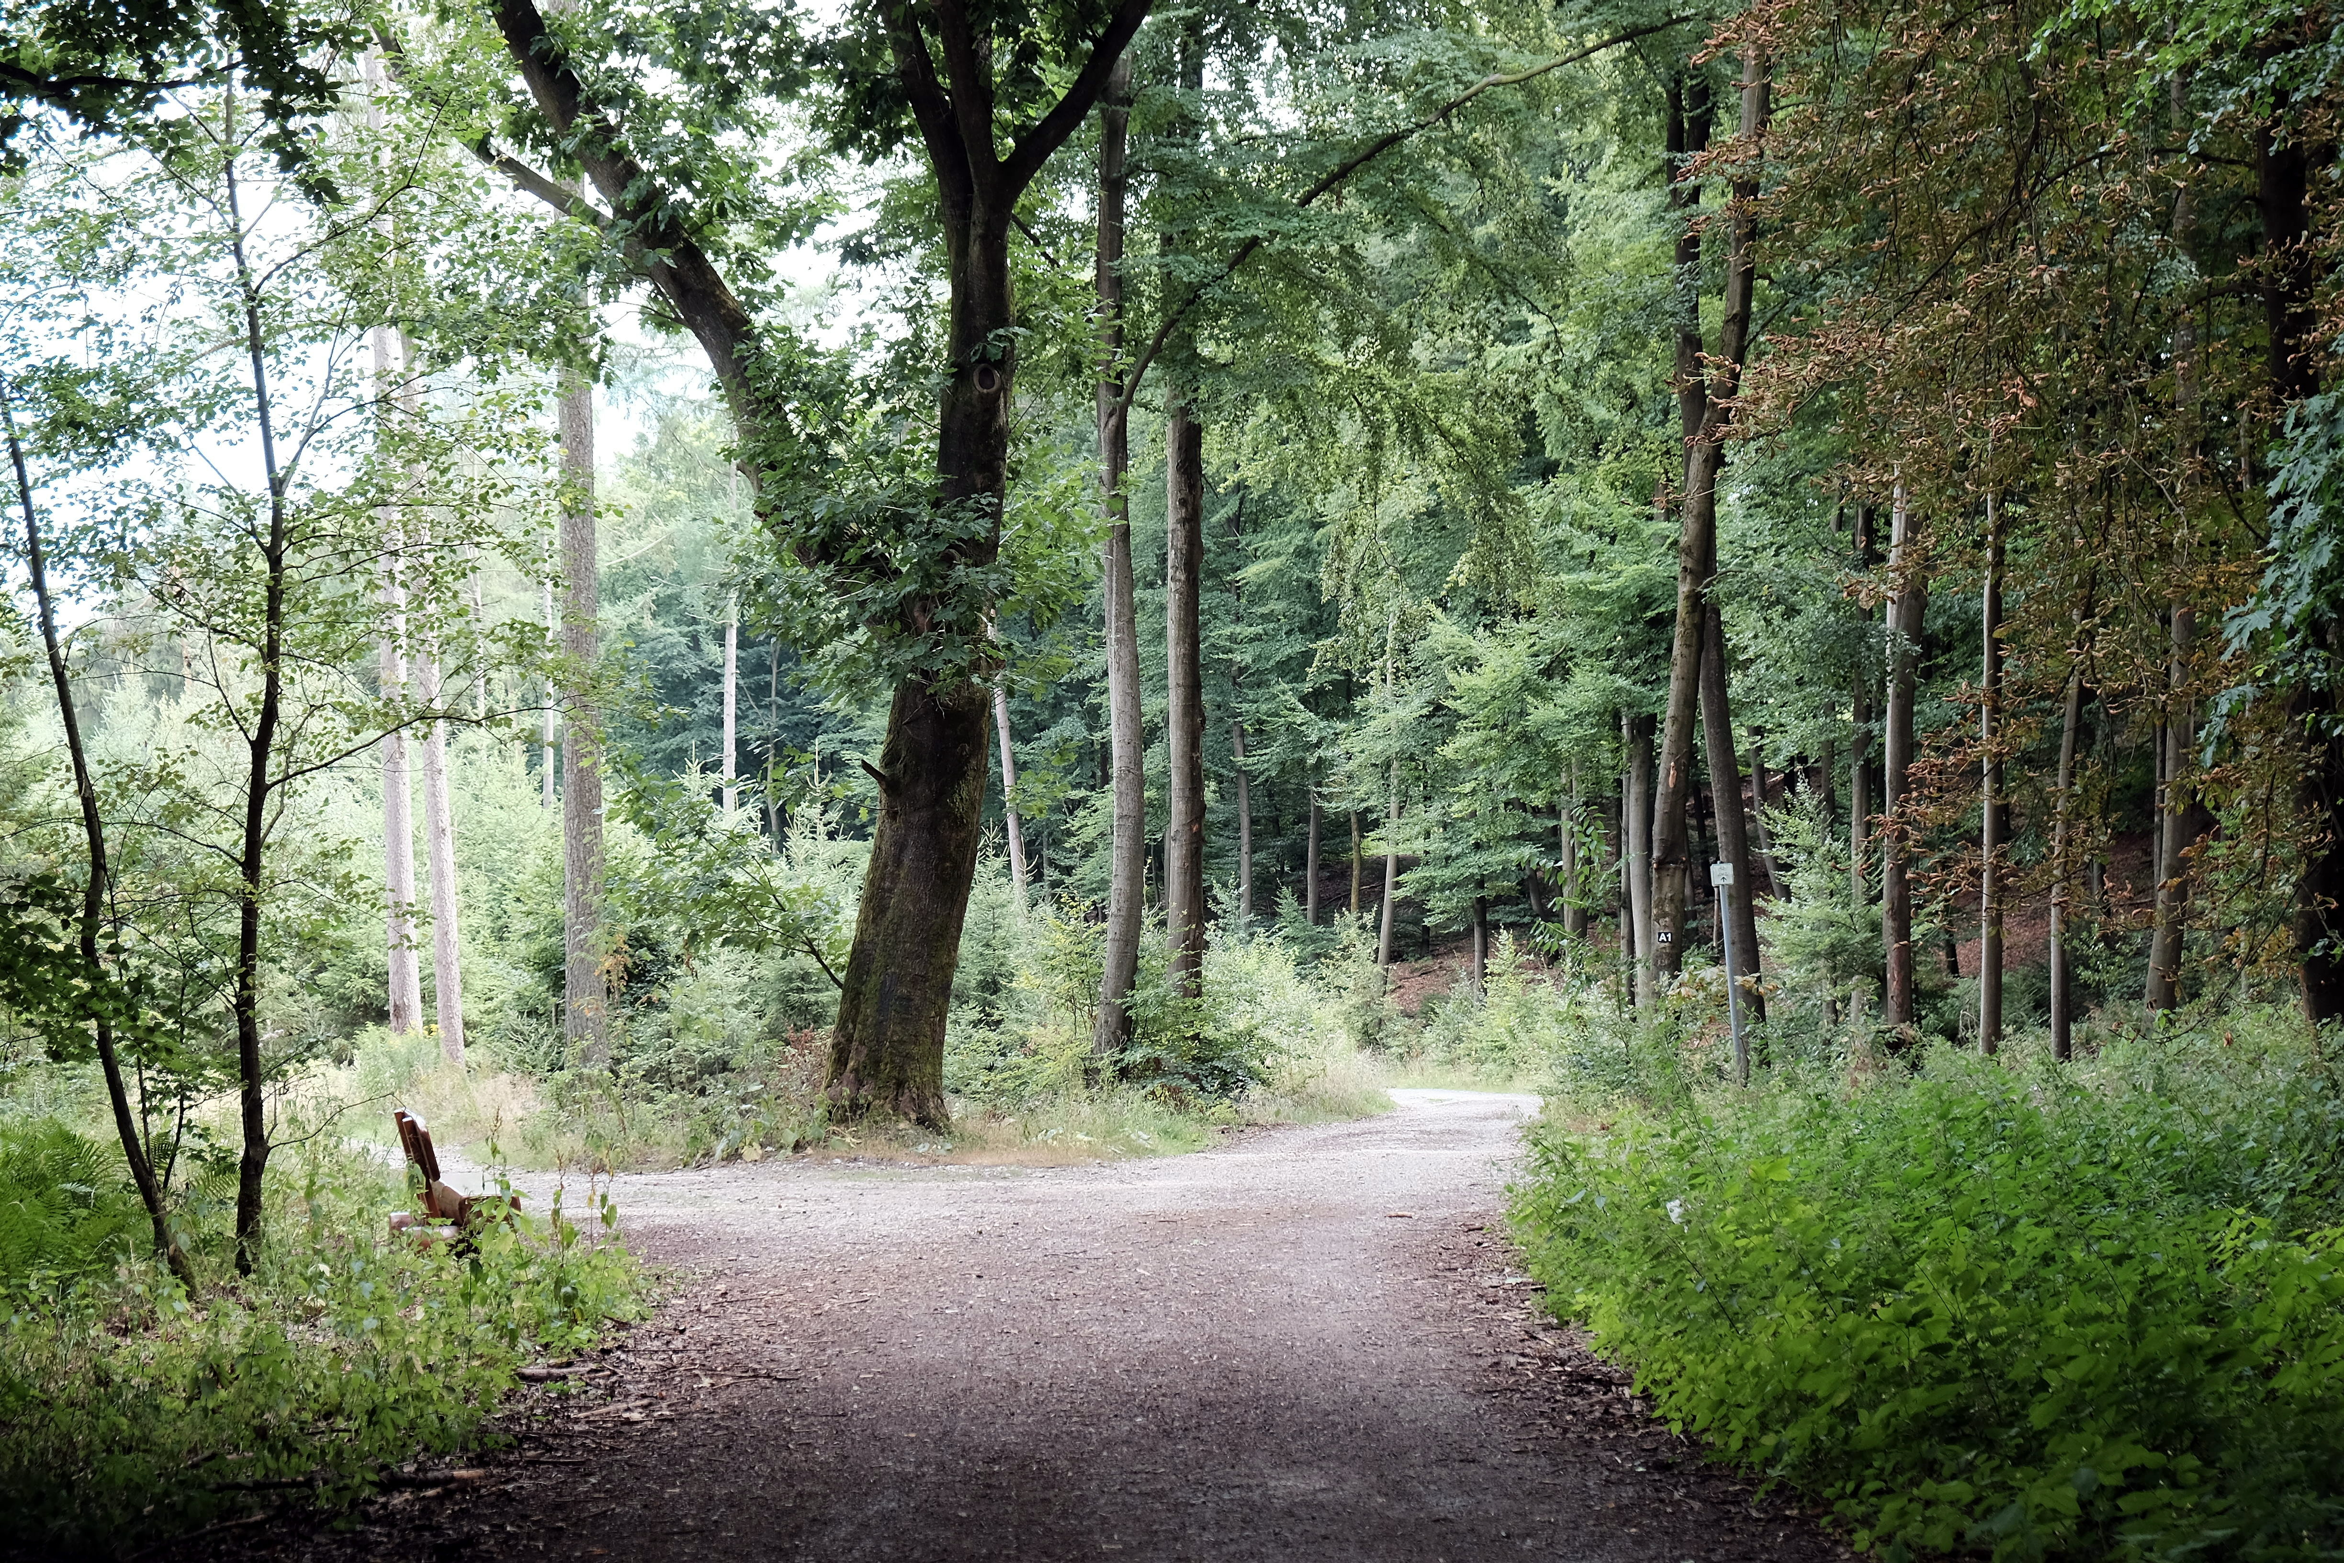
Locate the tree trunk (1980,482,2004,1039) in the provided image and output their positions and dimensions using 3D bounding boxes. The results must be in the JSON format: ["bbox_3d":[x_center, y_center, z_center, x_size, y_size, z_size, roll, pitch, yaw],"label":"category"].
[{"bbox_3d":[9.083,-0.090,46.133,0.232,6.173,0.232,1,-2,0],"label":"tree trunk"}]

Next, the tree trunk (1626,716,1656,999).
[{"bbox_3d":[5.871,0.970,52.079,0.320,3.687,0.309,0,-2,0],"label":"tree trunk"}]

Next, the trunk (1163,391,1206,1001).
[{"bbox_3d":[0.179,-1.120,54.169,0.498,7.850,0.475,0,-2,0],"label":"trunk"}]

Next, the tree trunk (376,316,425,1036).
[{"bbox_3d":[-10.041,-1.328,54.199,0.403,9.273,0.380,-3,-2,0],"label":"tree trunk"}]

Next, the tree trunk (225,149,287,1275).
[{"bbox_3d":[-4.434,-0.352,20.117,0.264,5.440,0.176,0,-2,0],"label":"tree trunk"}]

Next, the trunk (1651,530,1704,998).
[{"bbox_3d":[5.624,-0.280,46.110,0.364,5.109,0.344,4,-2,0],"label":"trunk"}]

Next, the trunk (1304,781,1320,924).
[{"bbox_3d":[2.727,1.407,80.058,0.246,2.676,0.246,1,-2,0],"label":"trunk"}]

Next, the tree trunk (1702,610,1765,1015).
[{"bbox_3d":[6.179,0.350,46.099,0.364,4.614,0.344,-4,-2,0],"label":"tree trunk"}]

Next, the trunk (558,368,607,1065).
[{"bbox_3d":[-6.828,-0.766,48.174,0.443,8.084,0.443,-1,-2,0],"label":"trunk"}]

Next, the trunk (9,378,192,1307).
[{"bbox_3d":[-5.181,0.246,20.094,0.229,4.429,0.158,-11,-2,0],"label":"trunk"}]

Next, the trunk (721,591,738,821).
[{"bbox_3d":[-9.032,-1.537,85.097,0.261,4.498,0.261,1,-2,0],"label":"trunk"}]

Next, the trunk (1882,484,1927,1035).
[{"bbox_3d":[8.617,-0.279,49.140,0.366,6.512,0.345,1,-2,0],"label":"trunk"}]

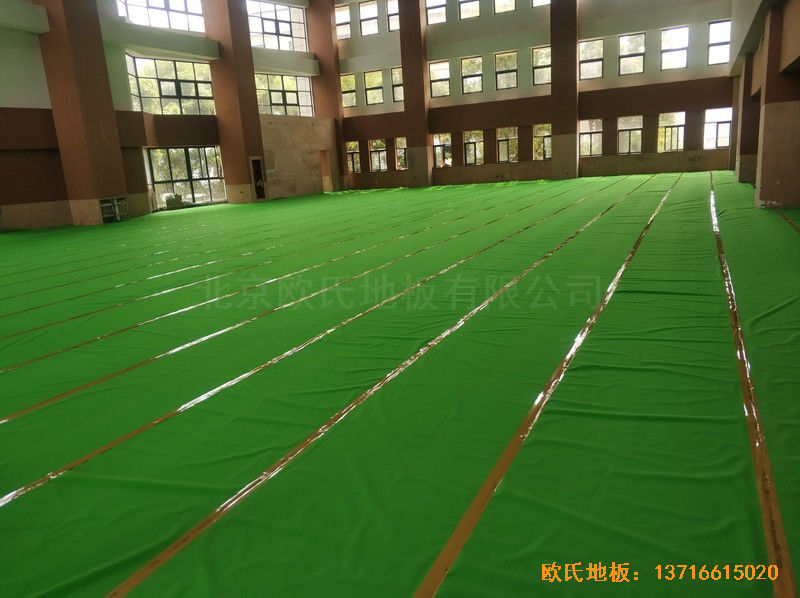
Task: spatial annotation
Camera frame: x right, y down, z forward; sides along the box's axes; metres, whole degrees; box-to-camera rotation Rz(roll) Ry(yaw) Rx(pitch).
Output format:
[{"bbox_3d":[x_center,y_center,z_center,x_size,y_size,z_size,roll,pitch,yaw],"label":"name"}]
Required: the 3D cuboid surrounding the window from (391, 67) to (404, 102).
[{"bbox_3d":[0.098,-12.556,36.480,1.131,1.852,0.150,2,14,25],"label":"window"}]

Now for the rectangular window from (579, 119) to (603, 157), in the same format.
[{"bbox_3d":[8.939,-7.484,29.137,1.029,1.691,0.140,2,14,25],"label":"rectangular window"}]

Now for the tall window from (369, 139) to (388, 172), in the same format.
[{"bbox_3d":[-1.161,-7.875,34.217,1.049,1.733,0.150,2,14,25],"label":"tall window"}]

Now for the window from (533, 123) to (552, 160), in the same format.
[{"bbox_3d":[7.024,-7.621,30.307,1.018,1.687,0.150,2,14,25],"label":"window"}]

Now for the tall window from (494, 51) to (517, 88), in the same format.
[{"bbox_3d":[5.781,-12.364,33.776,1.170,1.852,0.150,2,14,25],"label":"tall window"}]

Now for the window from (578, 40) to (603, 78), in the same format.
[{"bbox_3d":[8.716,-10.867,28.370,1.029,1.645,0.140,2,14,25],"label":"window"}]

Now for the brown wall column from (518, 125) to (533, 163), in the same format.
[{"bbox_3d":[6.202,-7.642,30.701,0.745,1.702,0.250,2,14,25],"label":"brown wall column"}]

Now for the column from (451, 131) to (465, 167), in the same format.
[{"bbox_3d":[3.363,-8.679,35.977,0.756,1.879,0.260,2,14,25],"label":"column"}]

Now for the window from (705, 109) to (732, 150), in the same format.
[{"bbox_3d":[15.443,-8.287,30.284,1.165,1.889,0.150,2,14,25],"label":"window"}]

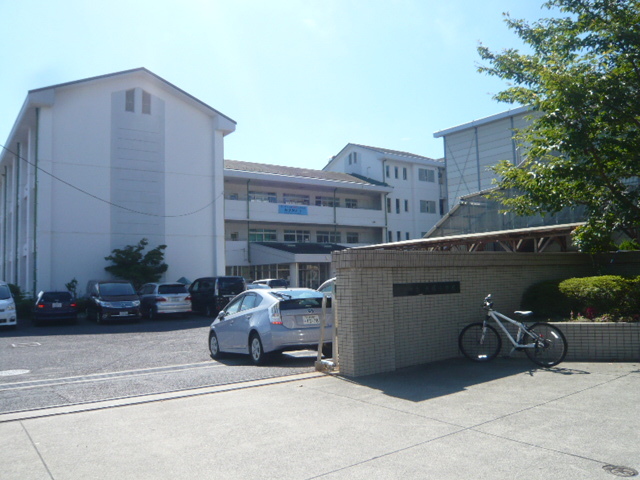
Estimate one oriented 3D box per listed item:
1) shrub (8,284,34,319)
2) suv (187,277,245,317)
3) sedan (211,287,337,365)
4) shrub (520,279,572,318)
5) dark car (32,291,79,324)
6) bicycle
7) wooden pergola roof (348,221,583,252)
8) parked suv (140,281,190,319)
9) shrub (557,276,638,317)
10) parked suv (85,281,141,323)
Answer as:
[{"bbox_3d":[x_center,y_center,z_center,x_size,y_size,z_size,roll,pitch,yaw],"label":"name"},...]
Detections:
[{"bbox_3d":[-15.407,3.184,26.560,1.600,1.850,1.500,1,-4,-32],"label":"shrub"},{"bbox_3d":[-5.600,2.980,27.800,1.710,1.860,4.600,1,-4,-32],"label":"suv"},{"bbox_3d":[-1.130,1.850,11.500,1.745,1.490,4.470,0,-7,-29],"label":"sedan"},{"bbox_3d":[4.183,1.042,9.523,1.100,0.740,1.000,0,-4,-17],"label":"shrub"},{"bbox_3d":[-12.500,3.170,24.400,1.700,1.430,4.450,1,-4,-32],"label":"dark car"},{"bbox_3d":[2.925,1.402,8.034,1.720,1.050,0.560,-5,-5,41],"label":"bicycle"},{"bbox_3d":[4.350,0.174,15.700,2.300,0.500,9.600,1,-4,-32],"label":"wooden pergola roof"},{"bbox_3d":[-7.920,3.050,26.250,1.760,1.620,4.650,1,-4,-32],"label":"parked suv"},{"bbox_3d":[5.029,0.986,9.324,1.500,0.780,1.100,0,-4,-17],"label":"shrub"},{"bbox_3d":[-9.850,2.890,24.550,1.830,1.840,4.850,1,-4,-32],"label":"parked suv"}]

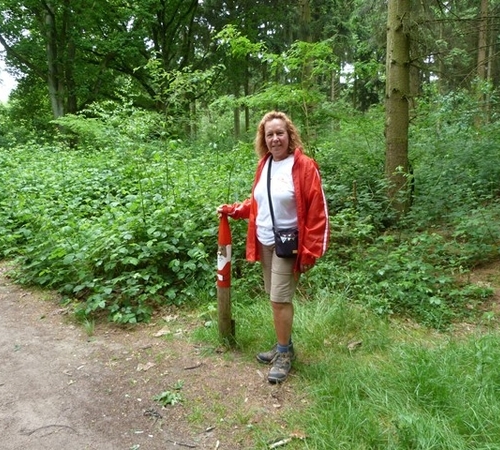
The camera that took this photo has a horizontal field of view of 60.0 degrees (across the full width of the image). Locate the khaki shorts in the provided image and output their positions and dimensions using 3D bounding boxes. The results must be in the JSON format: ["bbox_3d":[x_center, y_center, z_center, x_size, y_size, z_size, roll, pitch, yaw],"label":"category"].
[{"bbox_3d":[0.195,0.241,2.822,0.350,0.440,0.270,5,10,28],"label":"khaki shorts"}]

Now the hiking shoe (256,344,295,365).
[{"bbox_3d":[0.172,0.883,3.025,0.275,0.115,0.110,-4,10,-22],"label":"hiking shoe"}]

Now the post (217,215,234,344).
[{"bbox_3d":[-0.176,0.418,3.144,0.100,0.950,0.100,0,9,0],"label":"post"}]

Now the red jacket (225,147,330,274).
[{"bbox_3d":[0.155,-0.109,2.797,0.670,0.750,0.360,5,10,28],"label":"red jacket"}]

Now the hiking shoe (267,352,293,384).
[{"bbox_3d":[0.188,0.907,2.837,0.110,0.120,0.280,3,9,18],"label":"hiking shoe"}]

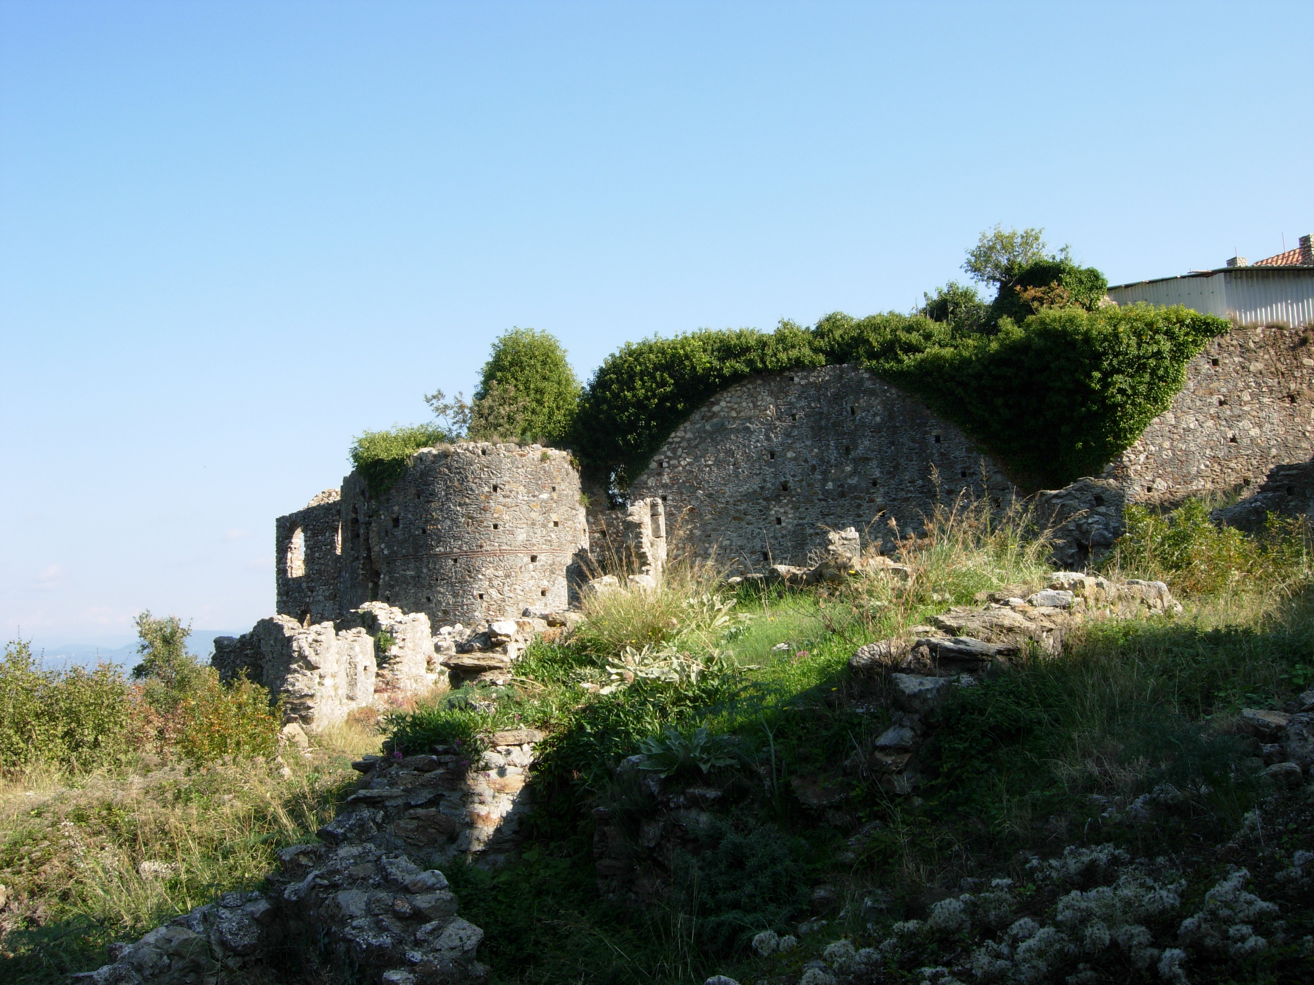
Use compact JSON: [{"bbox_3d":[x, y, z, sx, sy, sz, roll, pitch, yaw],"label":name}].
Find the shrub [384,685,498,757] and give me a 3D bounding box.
[{"bbox_3d":[-1.578,1.679,10.000,0.879,0.473,0.747,0,-6,0],"label":"shrub"}]

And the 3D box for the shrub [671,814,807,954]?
[{"bbox_3d":[0.454,2.149,7.500,0.766,0.649,0.690,0,-6,0],"label":"shrub"}]

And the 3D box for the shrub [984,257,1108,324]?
[{"bbox_3d":[12.021,-6.200,42.000,3.755,2.082,3.004,0,-6,0],"label":"shrub"}]

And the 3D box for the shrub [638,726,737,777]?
[{"bbox_3d":[0.195,1.672,8.800,0.648,0.303,0.615,0,-6,0],"label":"shrub"}]

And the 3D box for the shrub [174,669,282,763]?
[{"bbox_3d":[-6.594,3.439,21.000,1.656,1.436,1.574,0,-6,0],"label":"shrub"}]

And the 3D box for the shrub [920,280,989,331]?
[{"bbox_3d":[9.118,-5.742,42.000,2.177,1.609,1.959,0,-6,0],"label":"shrub"}]

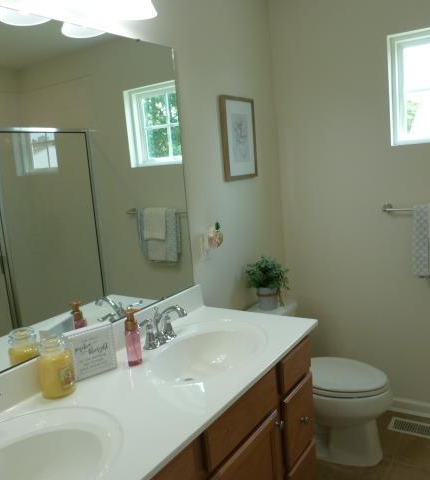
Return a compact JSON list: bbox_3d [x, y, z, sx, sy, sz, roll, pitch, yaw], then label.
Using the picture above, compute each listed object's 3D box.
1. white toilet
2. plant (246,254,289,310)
[{"bbox_3d":[0.561,0.743,2.389,0.740,0.740,0.430,1,10,33],"label":"white toilet"},{"bbox_3d":[0.278,0.235,2.437,0.220,0.285,0.220,-4,9,6],"label":"plant"}]

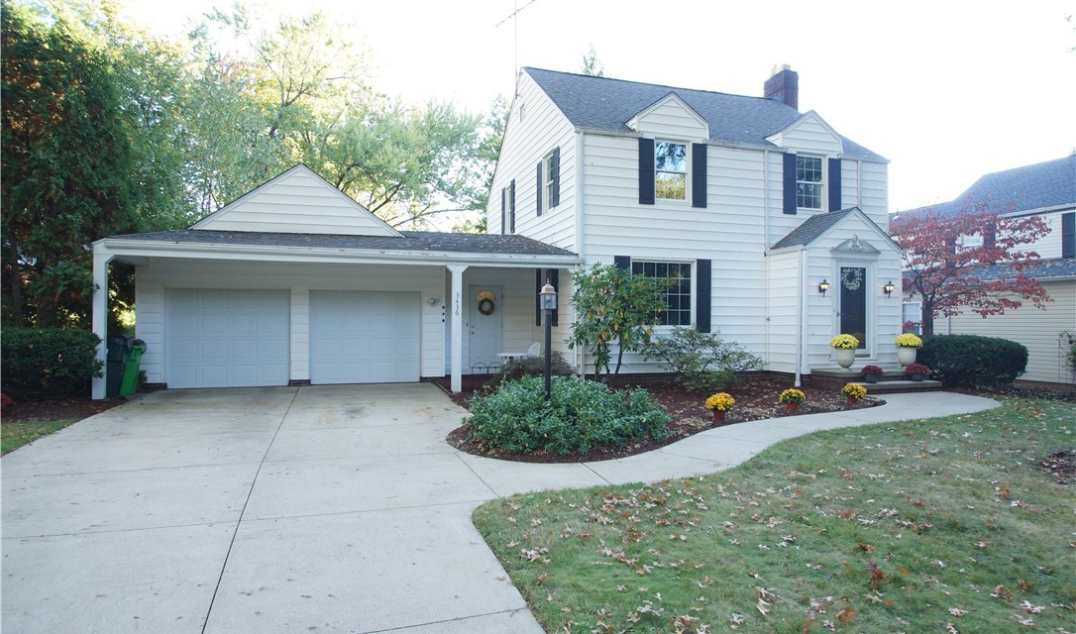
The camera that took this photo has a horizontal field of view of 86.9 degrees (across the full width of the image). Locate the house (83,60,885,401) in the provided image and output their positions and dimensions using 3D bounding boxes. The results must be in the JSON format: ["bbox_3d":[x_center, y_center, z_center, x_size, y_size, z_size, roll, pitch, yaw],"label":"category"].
[{"bbox_3d":[-0.500,-2.950,15.100,16.600,8.900,10.200,0,0,-17],"label":"house"}]

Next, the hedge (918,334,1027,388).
[{"bbox_3d":[9.650,0.920,12.750,2.300,1.100,1.500,0,0,-17],"label":"hedge"}]

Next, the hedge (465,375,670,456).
[{"bbox_3d":[0.360,1.160,7.150,2.400,0.650,2.000,0,0,-17],"label":"hedge"}]

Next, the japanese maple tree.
[{"bbox_3d":[10.800,-0.800,14.800,3.700,4.500,3.500,0,0,-17],"label":"japanese maple tree"}]

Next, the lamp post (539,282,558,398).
[{"bbox_3d":[0.140,0.470,7.750,0.240,1.980,0.240,0,0,-17],"label":"lamp post"}]

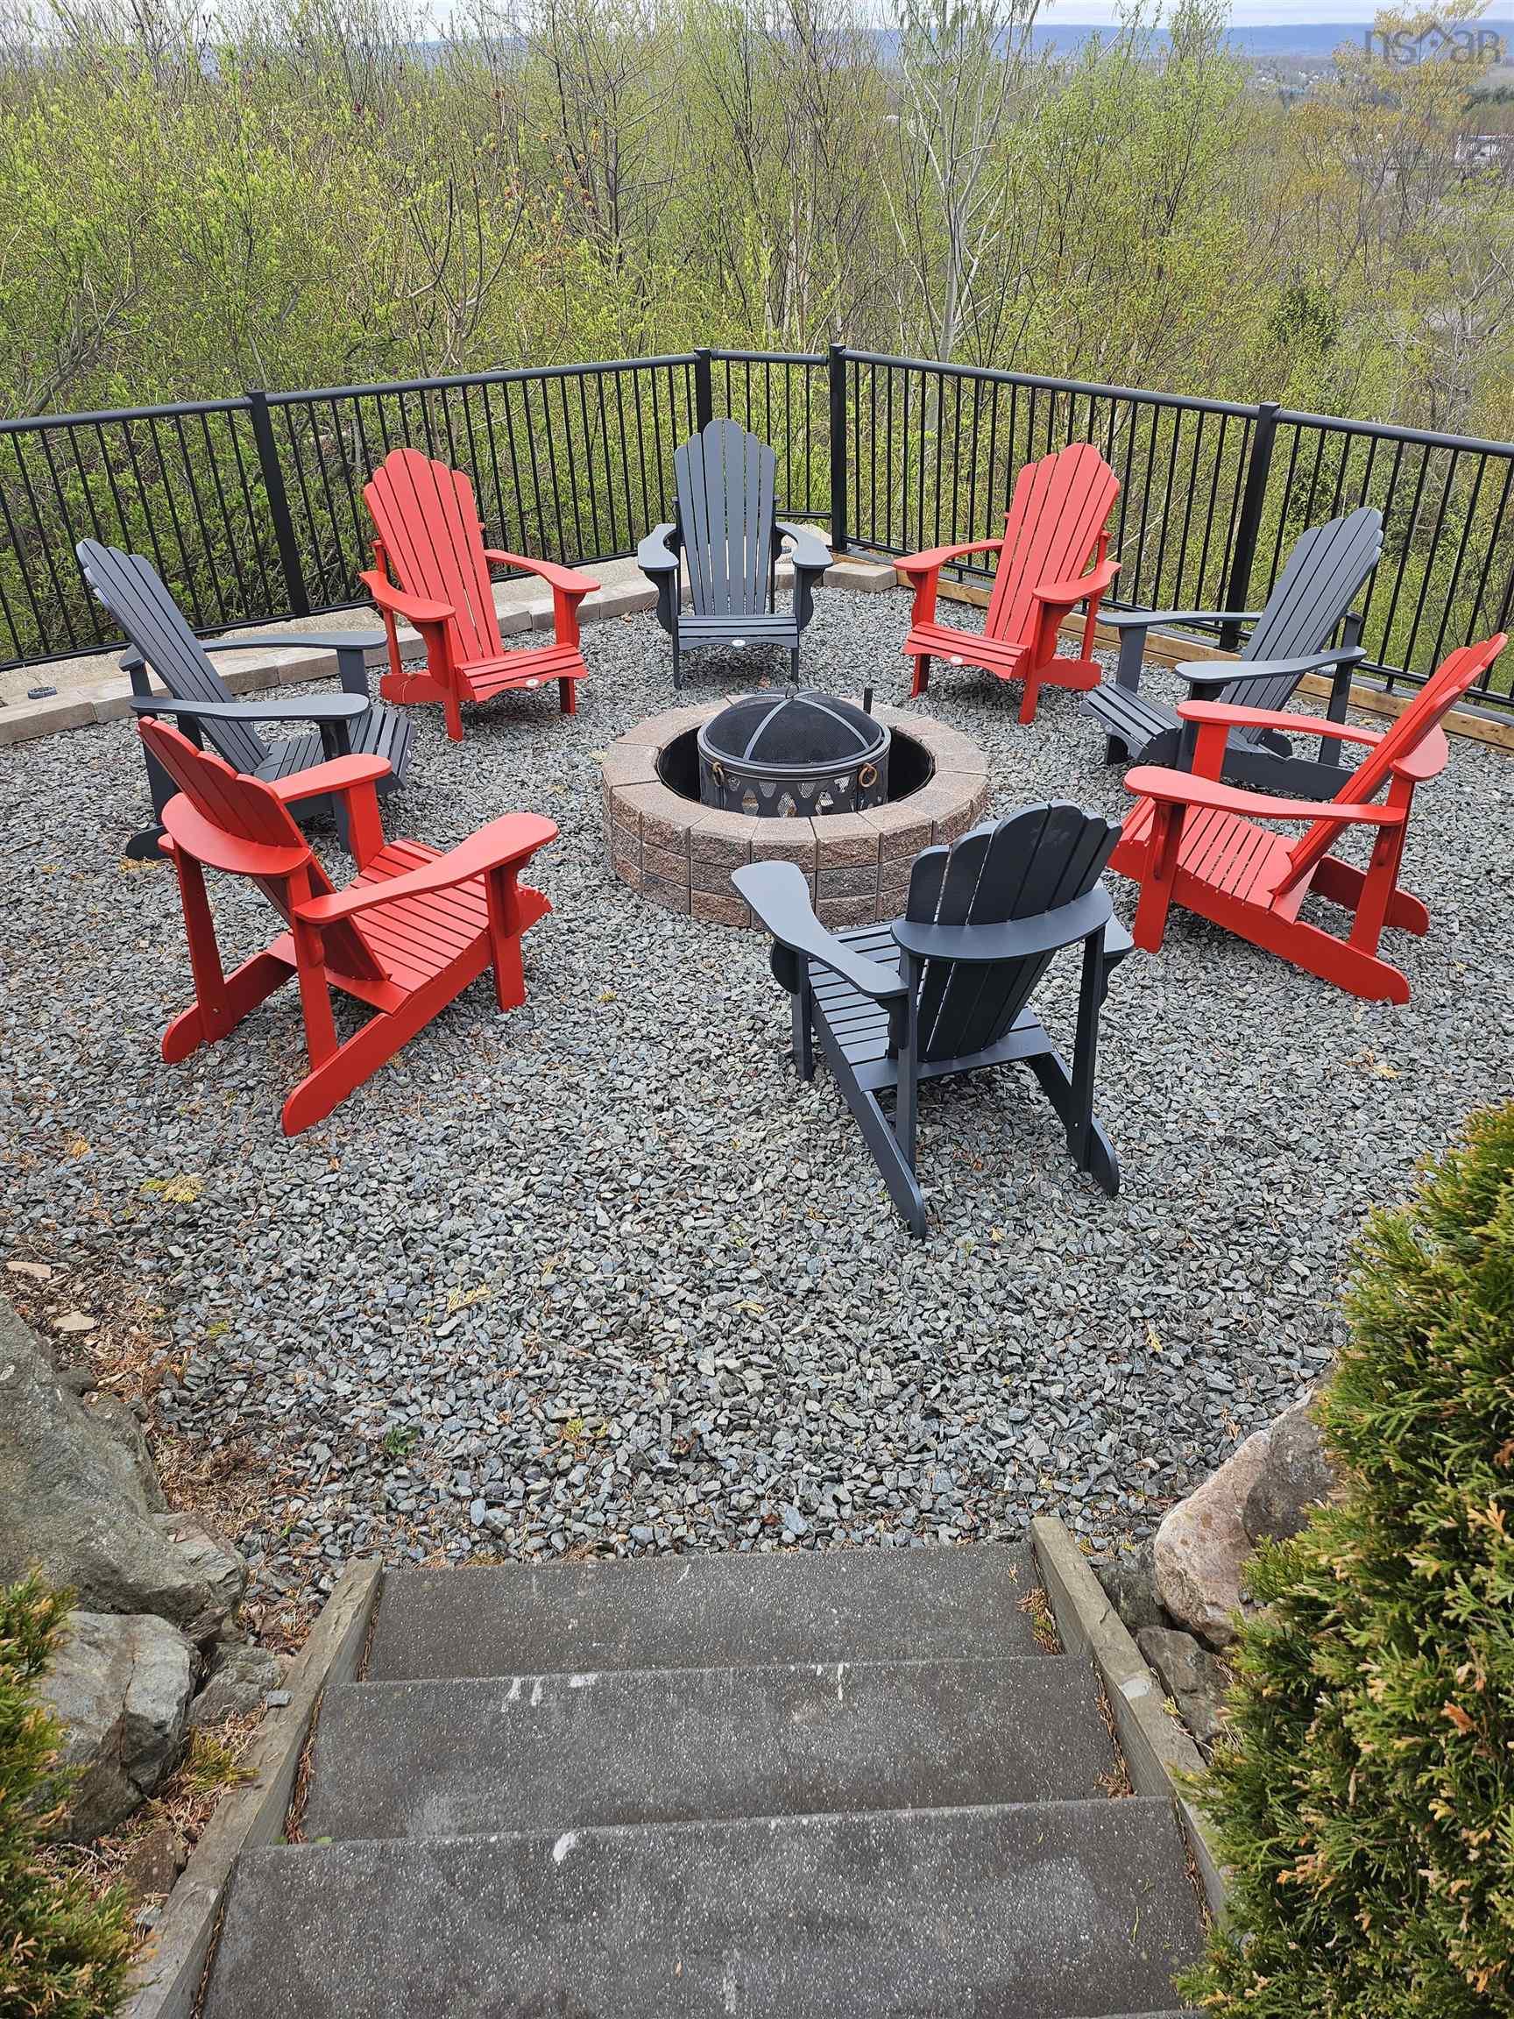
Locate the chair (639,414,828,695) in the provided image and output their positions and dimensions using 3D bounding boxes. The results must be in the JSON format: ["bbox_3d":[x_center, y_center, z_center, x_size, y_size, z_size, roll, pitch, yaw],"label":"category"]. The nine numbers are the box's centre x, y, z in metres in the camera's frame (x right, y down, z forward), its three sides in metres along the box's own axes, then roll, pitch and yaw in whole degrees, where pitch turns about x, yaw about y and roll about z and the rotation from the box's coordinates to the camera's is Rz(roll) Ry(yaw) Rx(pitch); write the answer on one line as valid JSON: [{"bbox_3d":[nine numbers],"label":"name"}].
[{"bbox_3d":[-0.119,-2.095,6.461,0.840,1.030,0.970,-3,33,-4],"label":"chair"}]

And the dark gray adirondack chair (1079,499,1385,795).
[{"bbox_3d":[1.806,-1.349,5.300,0.930,1.020,0.800,-7,33,-10],"label":"dark gray adirondack chair"}]

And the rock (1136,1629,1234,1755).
[{"bbox_3d":[0.663,1.034,2.137,0.160,0.135,0.200,-3,33,-4],"label":"rock"}]

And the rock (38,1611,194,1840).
[{"bbox_3d":[-0.879,0.978,1.913,0.250,0.250,0.270,-1,34,1],"label":"rock"}]

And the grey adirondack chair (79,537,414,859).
[{"bbox_3d":[-1.738,-1.108,4.859,0.930,1.020,0.800,-5,33,-7],"label":"grey adirondack chair"}]

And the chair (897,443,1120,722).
[{"bbox_3d":[1.148,-1.878,6.134,0.800,1.020,0.930,25,40,34],"label":"chair"}]

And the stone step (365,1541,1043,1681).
[{"bbox_3d":[-0.071,1.105,2.361,1.150,0.150,0.340,-2,34,-2],"label":"stone step"}]

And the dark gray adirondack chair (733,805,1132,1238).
[{"bbox_3d":[0.464,-0.188,3.437,0.840,1.030,0.970,-10,34,-15],"label":"dark gray adirondack chair"}]

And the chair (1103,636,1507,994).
[{"bbox_3d":[1.605,-0.677,4.196,0.930,1.020,0.800,15,36,23],"label":"chair"}]

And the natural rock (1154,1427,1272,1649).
[{"bbox_3d":[0.782,0.858,2.288,0.230,0.250,0.300,-1,34,1],"label":"natural rock"}]

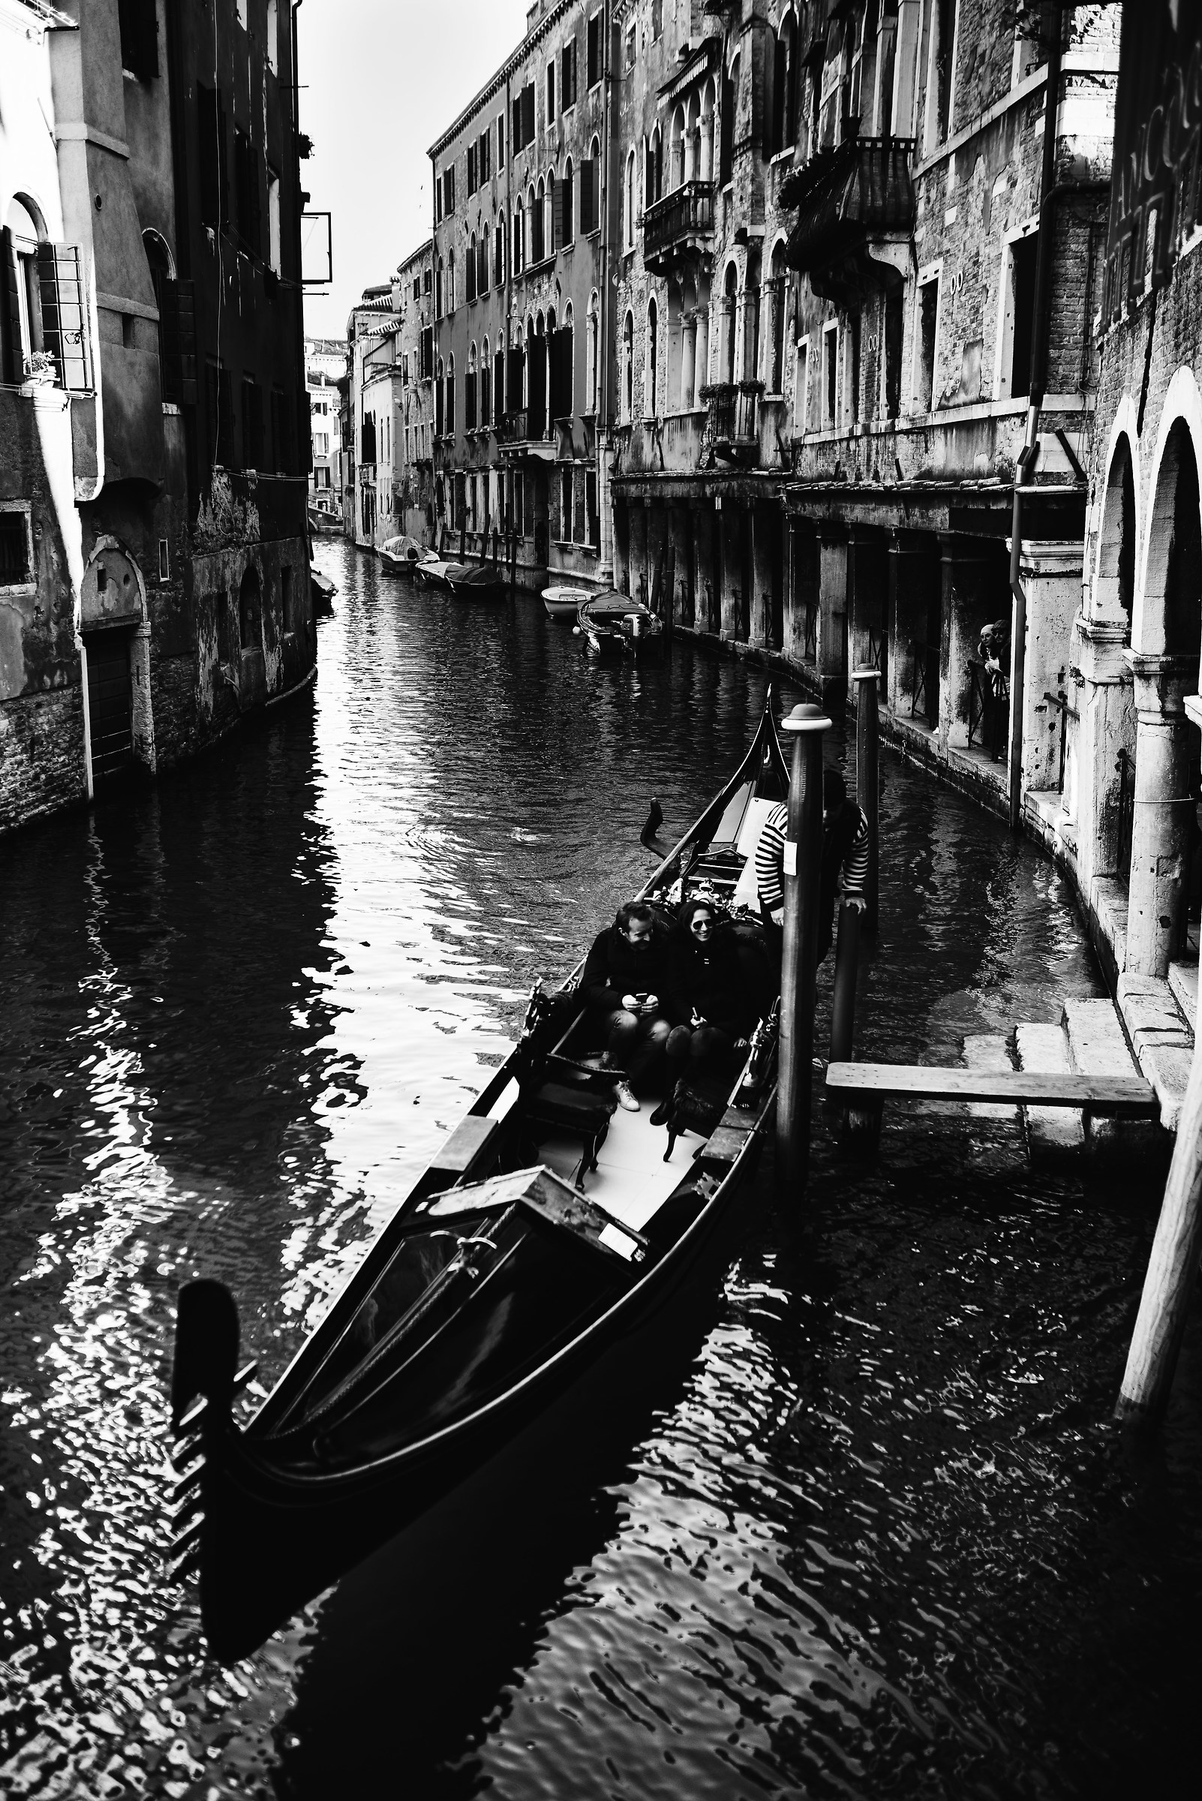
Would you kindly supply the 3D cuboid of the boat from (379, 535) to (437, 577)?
[{"bbox_3d":[-8.250,-14.565,73.625,2.000,1.350,6.000,-4,14,-16],"label":"boat"}]

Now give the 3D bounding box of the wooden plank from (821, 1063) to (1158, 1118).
[{"bbox_3d":[2.074,1.009,9.400,1.710,0.070,0.390,2,13,9],"label":"wooden plank"}]

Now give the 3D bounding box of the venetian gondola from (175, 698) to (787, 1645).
[{"bbox_3d":[0.332,0.464,9.332,1.450,1.720,10.750,3,14,12],"label":"venetian gondola"}]

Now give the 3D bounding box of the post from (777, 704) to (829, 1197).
[{"bbox_3d":[1.008,0.282,8.791,0.240,2.520,0.240,0,13,0],"label":"post"}]

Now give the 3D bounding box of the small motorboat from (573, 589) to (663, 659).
[{"bbox_3d":[0.462,-6.797,42.566,1.850,1.100,5.400,0,13,-3],"label":"small motorboat"}]

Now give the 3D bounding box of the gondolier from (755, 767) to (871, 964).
[{"bbox_3d":[1.200,0.015,10.228,0.660,1.520,0.500,1,13,6],"label":"gondolier"}]

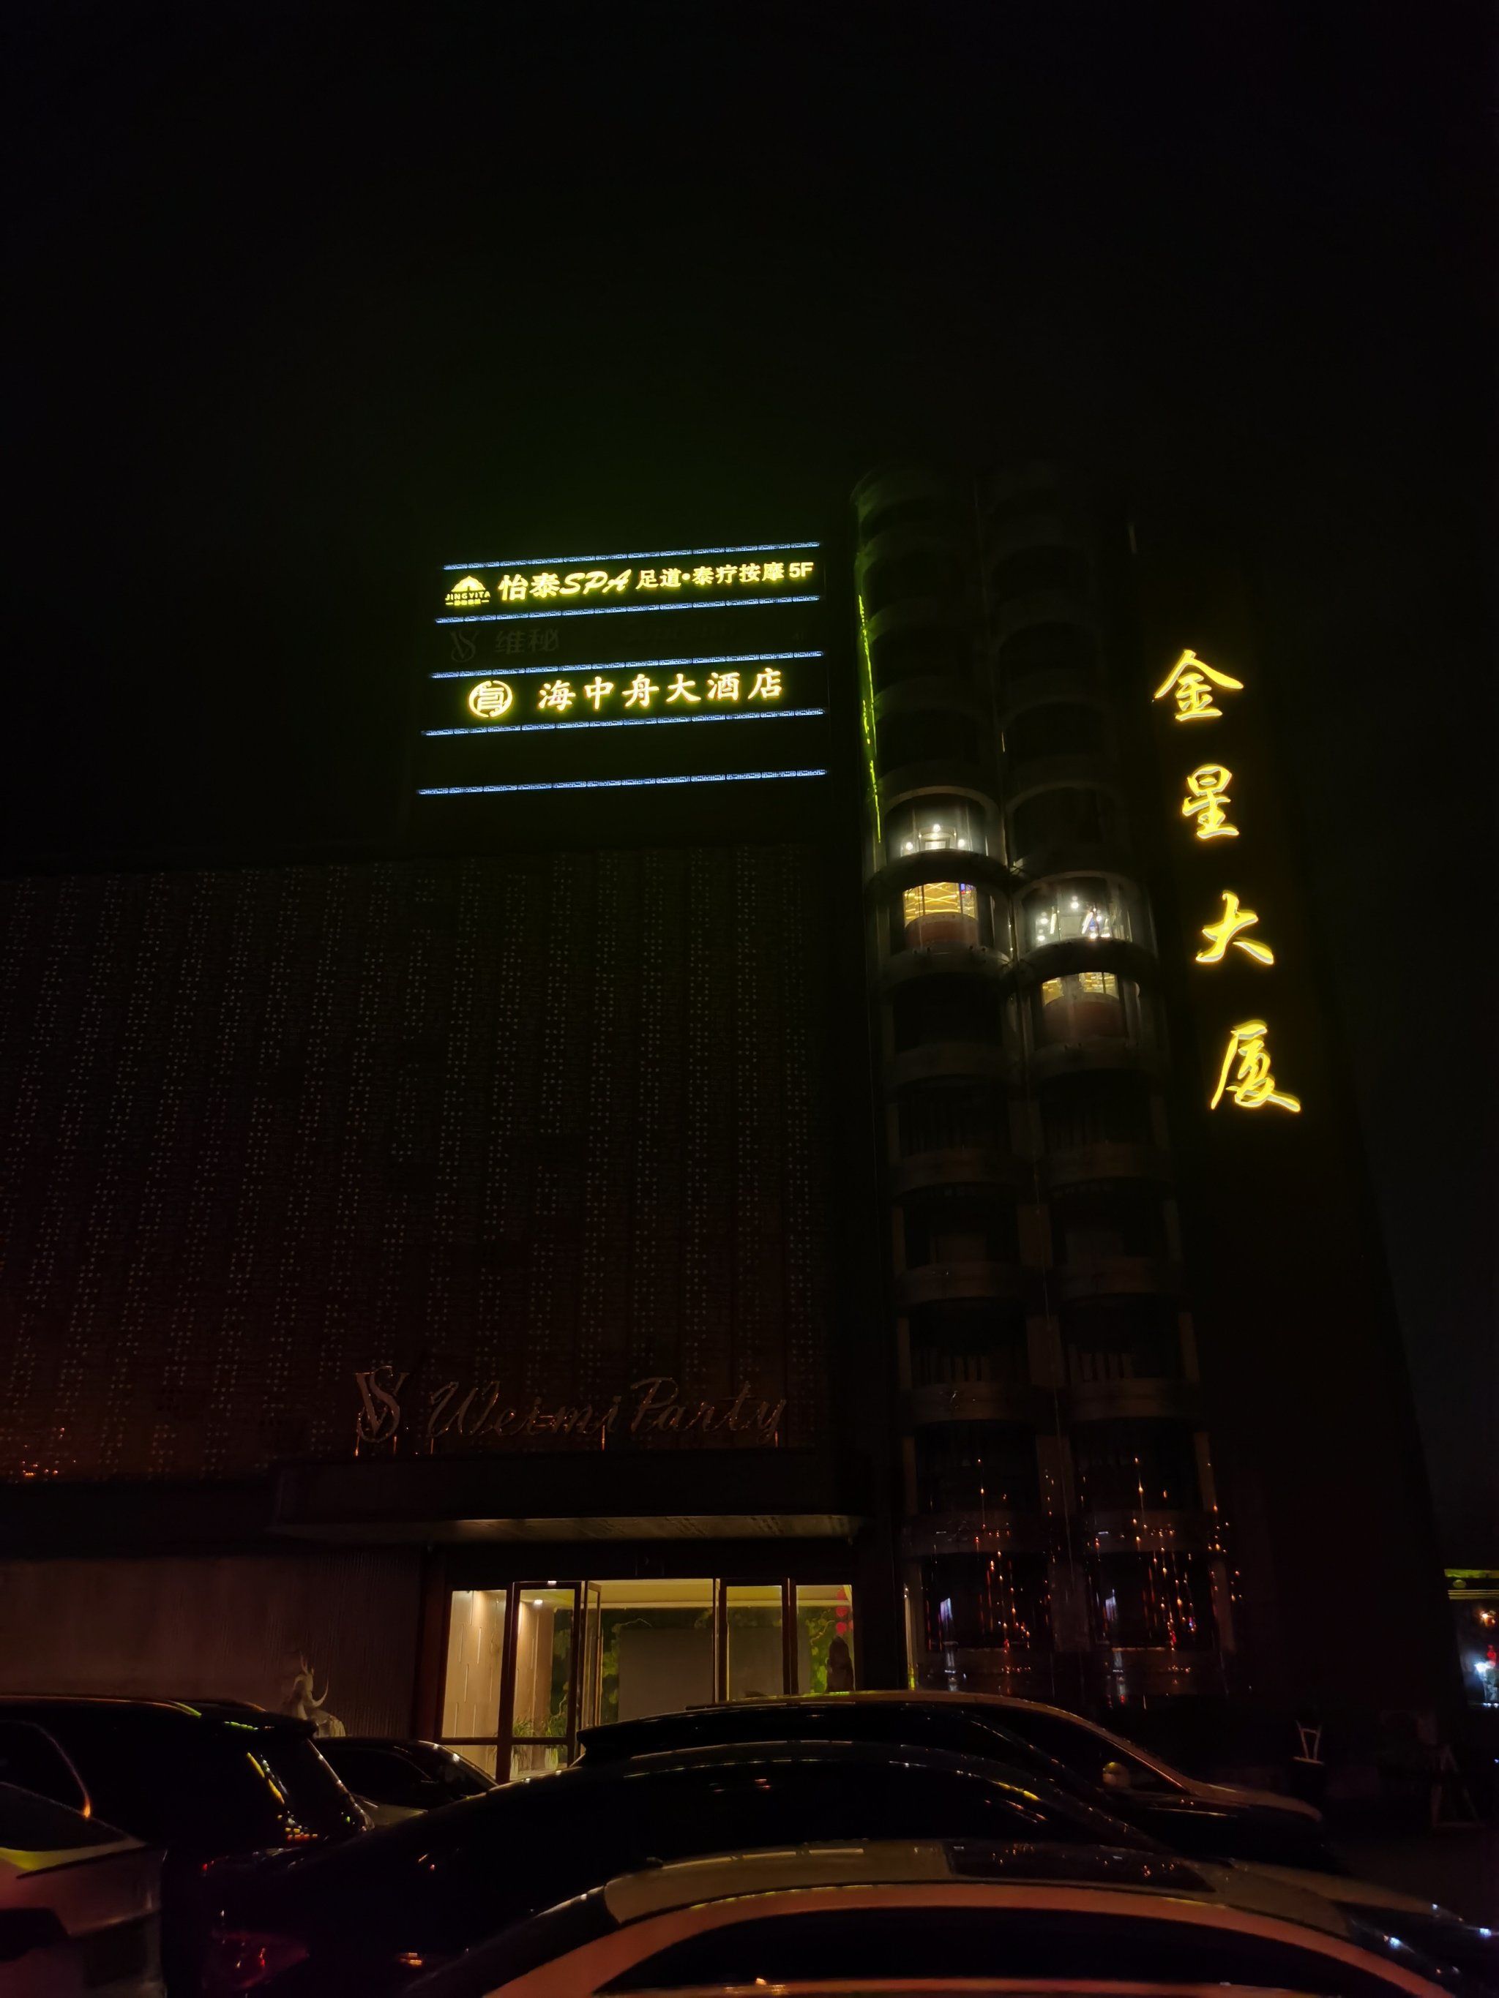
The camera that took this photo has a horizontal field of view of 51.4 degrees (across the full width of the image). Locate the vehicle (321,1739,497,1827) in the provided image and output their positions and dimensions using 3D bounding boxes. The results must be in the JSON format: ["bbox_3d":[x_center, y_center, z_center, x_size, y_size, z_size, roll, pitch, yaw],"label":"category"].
[{"bbox_3d":[-3.330,7.664,14.413,4.750,1.460,1.820,-2,-26,4],"label":"vehicle"}]

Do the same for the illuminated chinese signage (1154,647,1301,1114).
[{"bbox_3d":[8.479,-2.405,27.762,1.763,9.526,0.200,-2,-26,4],"label":"illuminated chinese signage"}]

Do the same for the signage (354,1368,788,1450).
[{"bbox_3d":[-2.514,5.592,21.516,6.100,1.094,0.150,-2,-26,4],"label":"signage"}]

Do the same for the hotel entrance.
[{"bbox_3d":[-1.481,9.749,21.954,5.800,3.017,0.300,-2,-26,4],"label":"hotel entrance"}]

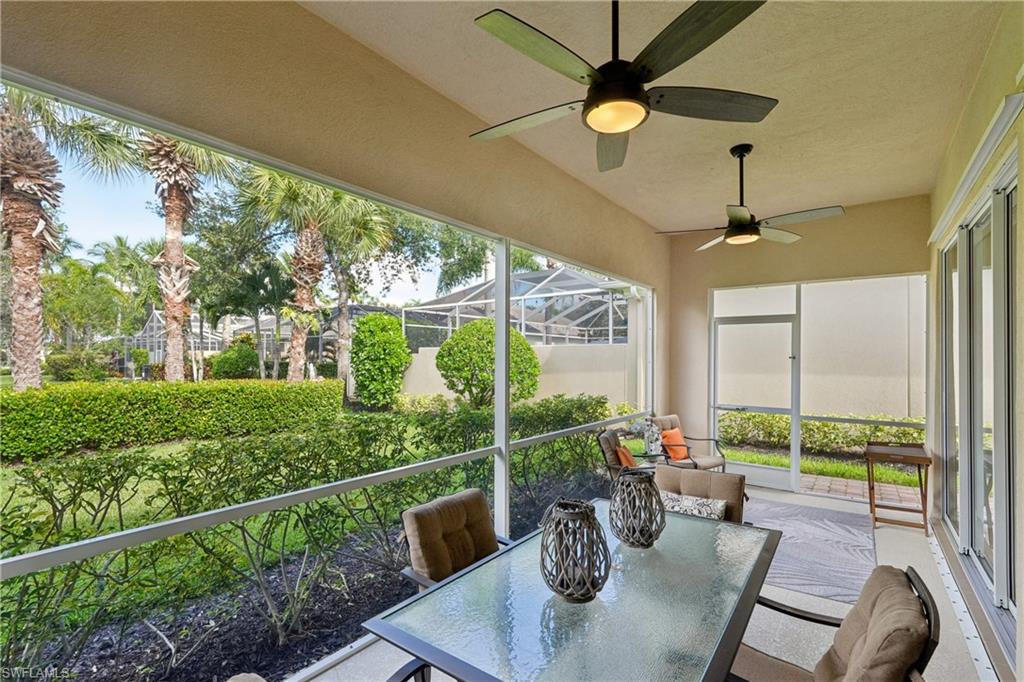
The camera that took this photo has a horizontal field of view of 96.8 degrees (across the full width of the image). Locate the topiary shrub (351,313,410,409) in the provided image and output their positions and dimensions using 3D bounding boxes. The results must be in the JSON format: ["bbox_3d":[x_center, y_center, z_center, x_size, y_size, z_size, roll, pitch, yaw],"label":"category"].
[{"bbox_3d":[-3.874,0.604,13.400,1.750,2.850,1.750,-1,-2,37],"label":"topiary shrub"}]

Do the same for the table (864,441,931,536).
[{"bbox_3d":[3.603,1.368,4.247,0.440,0.680,0.620,-1,-2,37],"label":"table"}]

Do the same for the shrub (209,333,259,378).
[{"bbox_3d":[-12.811,0.808,21.000,2.100,2.100,2.000,-1,-2,37],"label":"shrub"}]

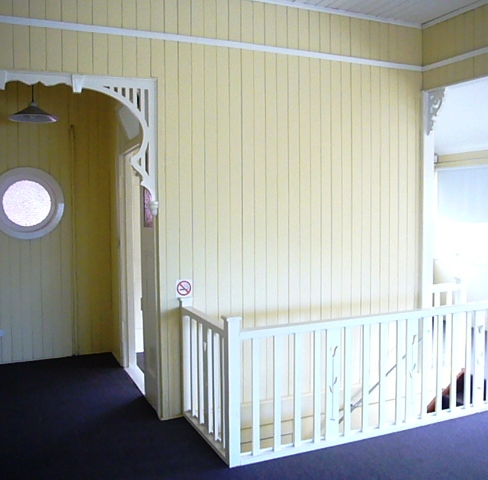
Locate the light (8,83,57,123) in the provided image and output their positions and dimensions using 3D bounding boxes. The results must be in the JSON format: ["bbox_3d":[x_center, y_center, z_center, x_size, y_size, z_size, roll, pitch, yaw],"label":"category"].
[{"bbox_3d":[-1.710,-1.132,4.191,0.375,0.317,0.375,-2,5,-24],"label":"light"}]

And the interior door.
[{"bbox_3d":[-0.744,0.335,4.156,0.045,2.038,0.528,-2,5,-24],"label":"interior door"}]

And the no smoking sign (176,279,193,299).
[{"bbox_3d":[-0.448,0.377,3.943,0.116,0.145,0.008,-2,5,-24],"label":"no smoking sign"}]

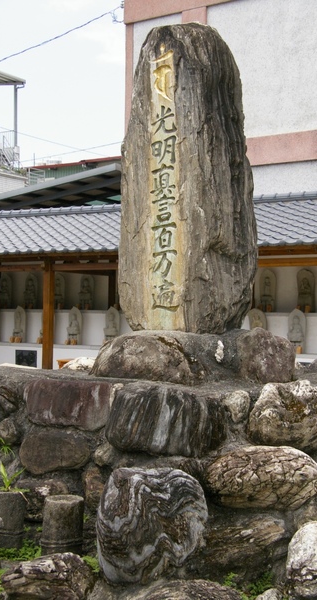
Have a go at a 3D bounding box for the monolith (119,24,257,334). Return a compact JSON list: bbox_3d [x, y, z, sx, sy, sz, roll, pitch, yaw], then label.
[{"bbox_3d":[0.191,-0.759,5.500,0.760,1.930,0.580,0,0,26],"label":"monolith"}]

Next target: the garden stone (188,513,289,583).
[{"bbox_3d":[0.420,1.315,4.600,0.550,0.380,0.360,0,0,0],"label":"garden stone"}]

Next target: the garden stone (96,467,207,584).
[{"bbox_3d":[-0.036,1.146,4.400,0.560,0.580,0.420,0,0,0],"label":"garden stone"}]

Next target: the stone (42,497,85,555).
[{"bbox_3d":[-0.516,1.219,4.650,0.220,0.330,0.220,0,0,0],"label":"stone"}]

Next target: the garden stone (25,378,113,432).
[{"bbox_3d":[-0.514,0.609,5.000,0.510,0.320,0.320,0,0,0],"label":"garden stone"}]

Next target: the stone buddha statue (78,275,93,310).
[{"bbox_3d":[-1.237,-0.137,14.881,0.250,0.620,0.160,0,0,30],"label":"stone buddha statue"}]

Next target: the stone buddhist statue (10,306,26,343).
[{"bbox_3d":[-2.739,0.481,17.001,0.280,0.720,0.170,0,0,31],"label":"stone buddhist statue"}]

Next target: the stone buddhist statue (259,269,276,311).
[{"bbox_3d":[1.588,-0.137,12.500,0.235,0.620,0.170,0,0,29],"label":"stone buddhist statue"}]

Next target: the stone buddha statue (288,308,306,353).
[{"bbox_3d":[1.982,0.456,12.410,0.250,0.640,0.160,0,0,30],"label":"stone buddha statue"}]

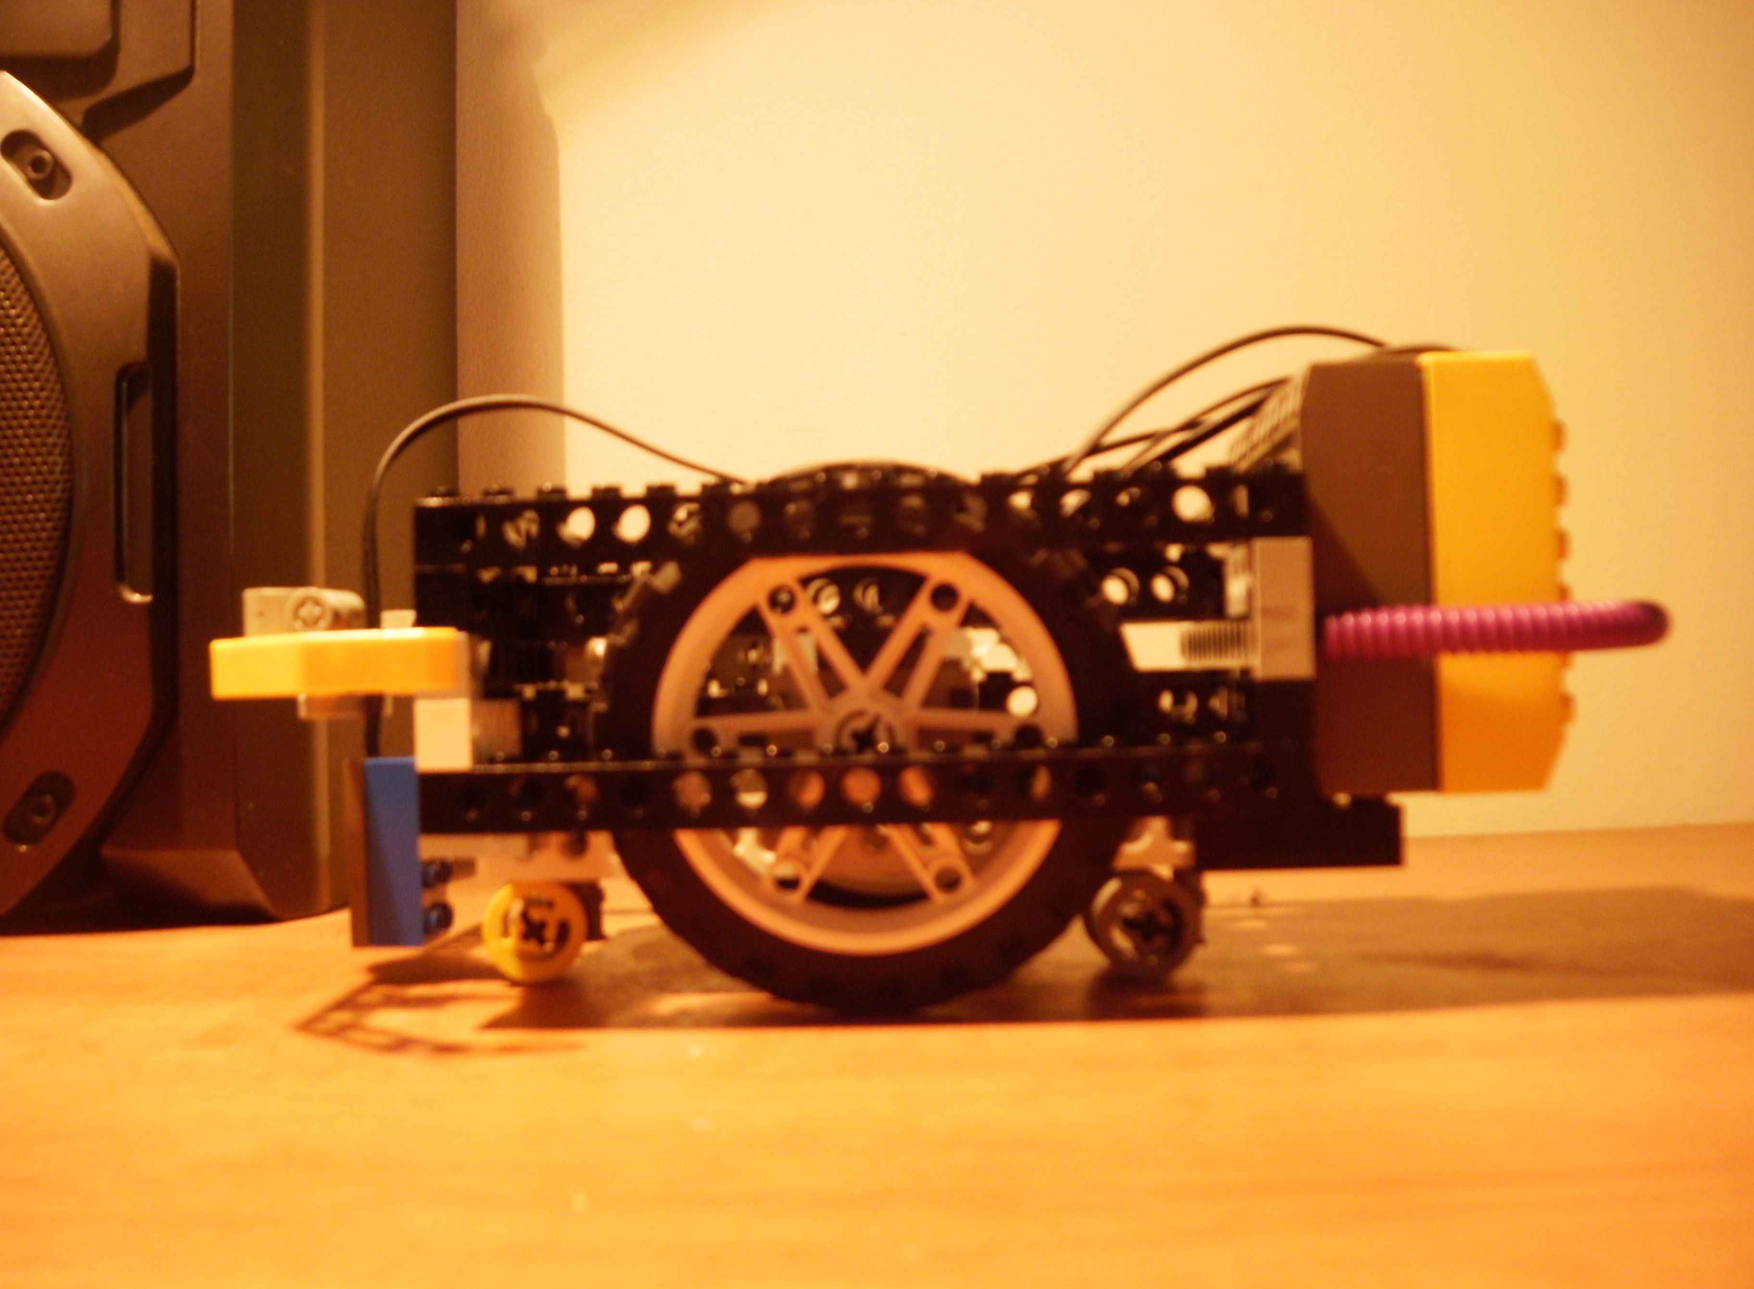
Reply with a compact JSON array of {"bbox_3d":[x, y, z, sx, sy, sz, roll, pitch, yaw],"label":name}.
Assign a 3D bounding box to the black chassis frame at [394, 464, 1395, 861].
[{"bbox_3d":[0.008,0.004,0.292,0.140,0.060,0.088,-2,0,4],"label":"black chassis frame"}]

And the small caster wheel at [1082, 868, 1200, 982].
[{"bbox_3d":[0.043,0.045,0.290,0.018,0.018,0.010,-2,0,4],"label":"small caster wheel"}]

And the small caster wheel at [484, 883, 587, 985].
[{"bbox_3d":[-0.056,0.047,0.295,0.017,0.017,0.010,-2,0,4],"label":"small caster wheel"}]

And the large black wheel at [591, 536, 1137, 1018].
[{"bbox_3d":[-0.001,0.014,0.265,0.082,0.082,0.015,-2,0,4],"label":"large black wheel"}]

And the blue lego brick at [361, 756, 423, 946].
[{"bbox_3d":[-0.081,0.035,0.306,0.010,0.032,0.016,-2,0,4],"label":"blue lego brick"}]

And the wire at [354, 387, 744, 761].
[{"bbox_3d":[-0.054,-0.012,0.297,0.062,0.060,0.020,-2,0,4],"label":"wire"}]

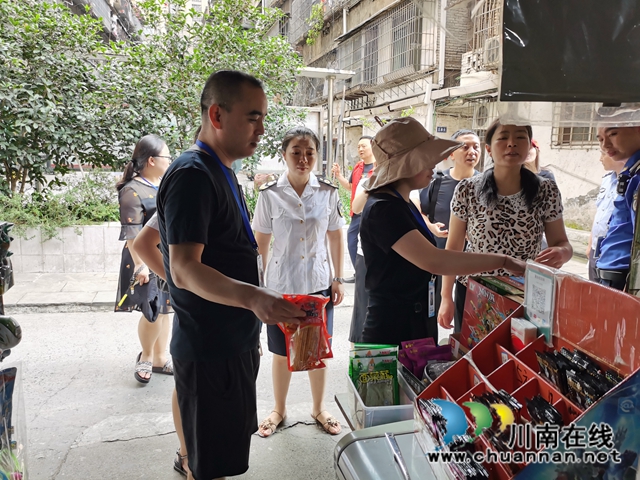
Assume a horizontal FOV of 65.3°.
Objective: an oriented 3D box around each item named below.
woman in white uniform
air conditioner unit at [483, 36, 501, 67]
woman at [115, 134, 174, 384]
[{"bbox_3d":[-0.110,0.242,2.631,0.480,1.610,0.310,0,8,-2],"label":"woman in white uniform"},{"bbox_3d":[3.527,-3.620,9.479,0.300,0.540,0.800,-3,9,-22],"label":"air conditioner unit"},{"bbox_3d":[-1.110,0.138,3.354,0.370,1.610,0.470,5,10,32],"label":"woman"}]

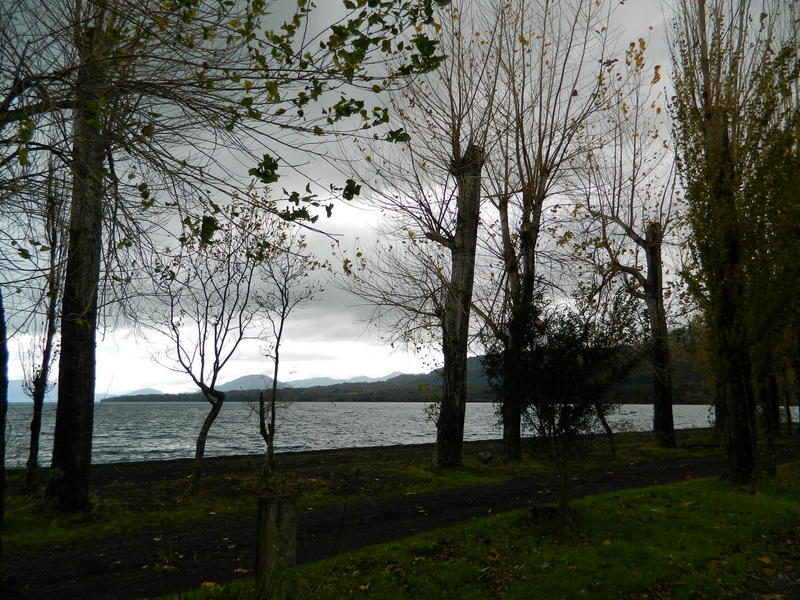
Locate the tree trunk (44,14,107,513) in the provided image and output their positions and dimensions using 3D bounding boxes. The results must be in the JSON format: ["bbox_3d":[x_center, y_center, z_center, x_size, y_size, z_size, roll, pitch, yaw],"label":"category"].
[{"bbox_3d":[-5.092,-0.793,9.433,0.736,7.895,0.659,4,-11,-28],"label":"tree trunk"}]

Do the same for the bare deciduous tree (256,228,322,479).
[{"bbox_3d":[-2.495,1.018,12.920,1.472,5.522,1.308,2,-10,-12],"label":"bare deciduous tree"}]

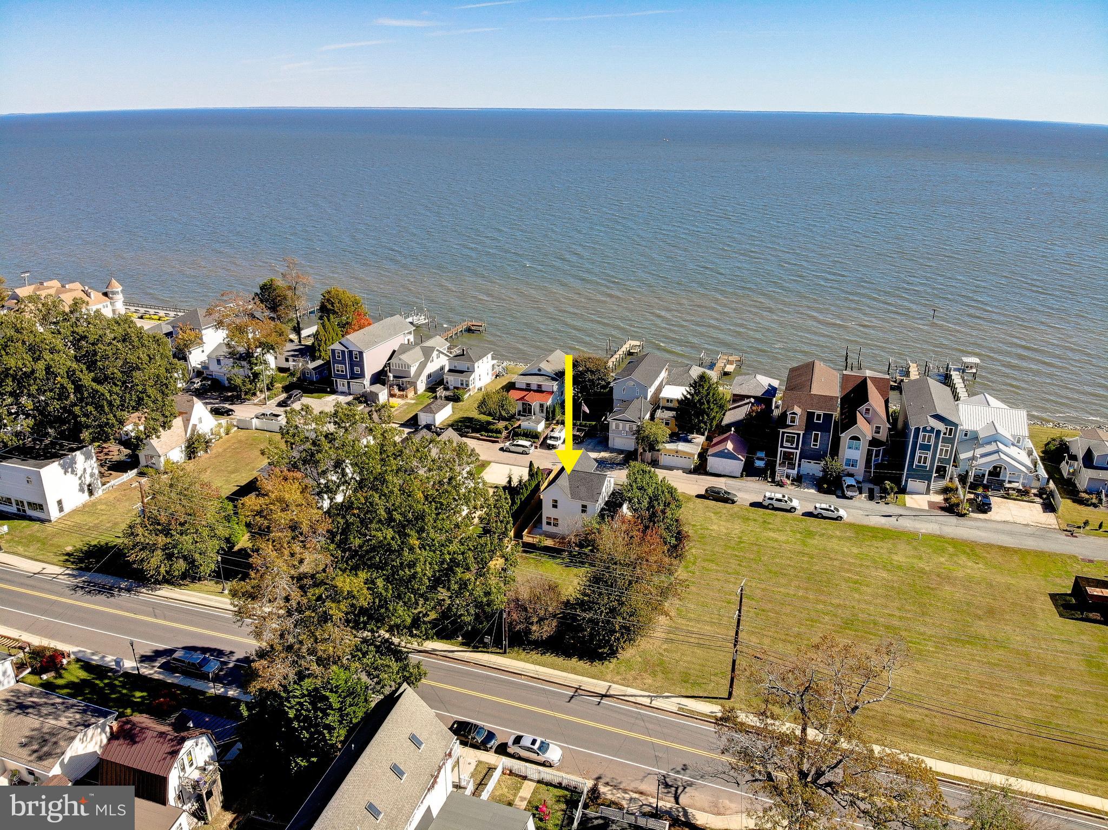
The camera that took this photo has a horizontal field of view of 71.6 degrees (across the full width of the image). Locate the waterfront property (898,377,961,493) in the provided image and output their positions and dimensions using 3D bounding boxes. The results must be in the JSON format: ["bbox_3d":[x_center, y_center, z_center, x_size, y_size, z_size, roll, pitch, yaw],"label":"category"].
[{"bbox_3d":[57.504,2.903,118.329,7.160,11.430,20.080,8,23,18],"label":"waterfront property"}]

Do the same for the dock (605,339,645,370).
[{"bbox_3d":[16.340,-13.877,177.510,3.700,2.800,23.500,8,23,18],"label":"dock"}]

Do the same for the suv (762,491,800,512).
[{"bbox_3d":[32.011,12.247,107.508,5.000,1.780,1.950,7,23,16],"label":"suv"}]

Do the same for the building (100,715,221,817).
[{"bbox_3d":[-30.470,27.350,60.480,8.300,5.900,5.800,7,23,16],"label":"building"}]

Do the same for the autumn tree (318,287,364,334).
[{"bbox_3d":[-48.190,-22.350,177.800,10.000,13.600,10.000,8,23,18],"label":"autumn tree"}]

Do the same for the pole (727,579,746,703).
[{"bbox_3d":[16.764,21.096,70.639,0.450,12.700,2.500,12,25,26],"label":"pole"}]

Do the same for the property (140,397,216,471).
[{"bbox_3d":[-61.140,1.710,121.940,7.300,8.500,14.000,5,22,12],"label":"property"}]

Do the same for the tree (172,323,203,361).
[{"bbox_3d":[-73.870,-12.360,154.980,6.400,11.000,6.400,8,23,19],"label":"tree"}]

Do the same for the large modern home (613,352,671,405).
[{"bbox_3d":[16.220,-5.850,144.720,7.000,7.900,15.700,8,23,18],"label":"large modern home"}]

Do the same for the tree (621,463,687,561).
[{"bbox_3d":[12.750,11.860,95.470,7.700,11.400,7.600,0,22,0],"label":"tree"}]

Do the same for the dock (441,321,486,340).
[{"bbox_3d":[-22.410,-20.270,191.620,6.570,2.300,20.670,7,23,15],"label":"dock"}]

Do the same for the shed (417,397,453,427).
[{"bbox_3d":[-21.070,-0.605,136.589,3.480,2.980,6.660,8,23,17],"label":"shed"}]

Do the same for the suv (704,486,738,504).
[{"bbox_3d":[24.130,11.260,110.330,4.850,1.670,1.870,9,23,19],"label":"suv"}]

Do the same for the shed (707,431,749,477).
[{"bbox_3d":[27.170,6.040,119.590,5.400,4.600,6.500,8,23,18],"label":"shed"}]

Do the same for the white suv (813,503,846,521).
[{"bbox_3d":[38.170,13.210,105.800,4.600,1.680,1.850,8,23,18],"label":"white suv"}]

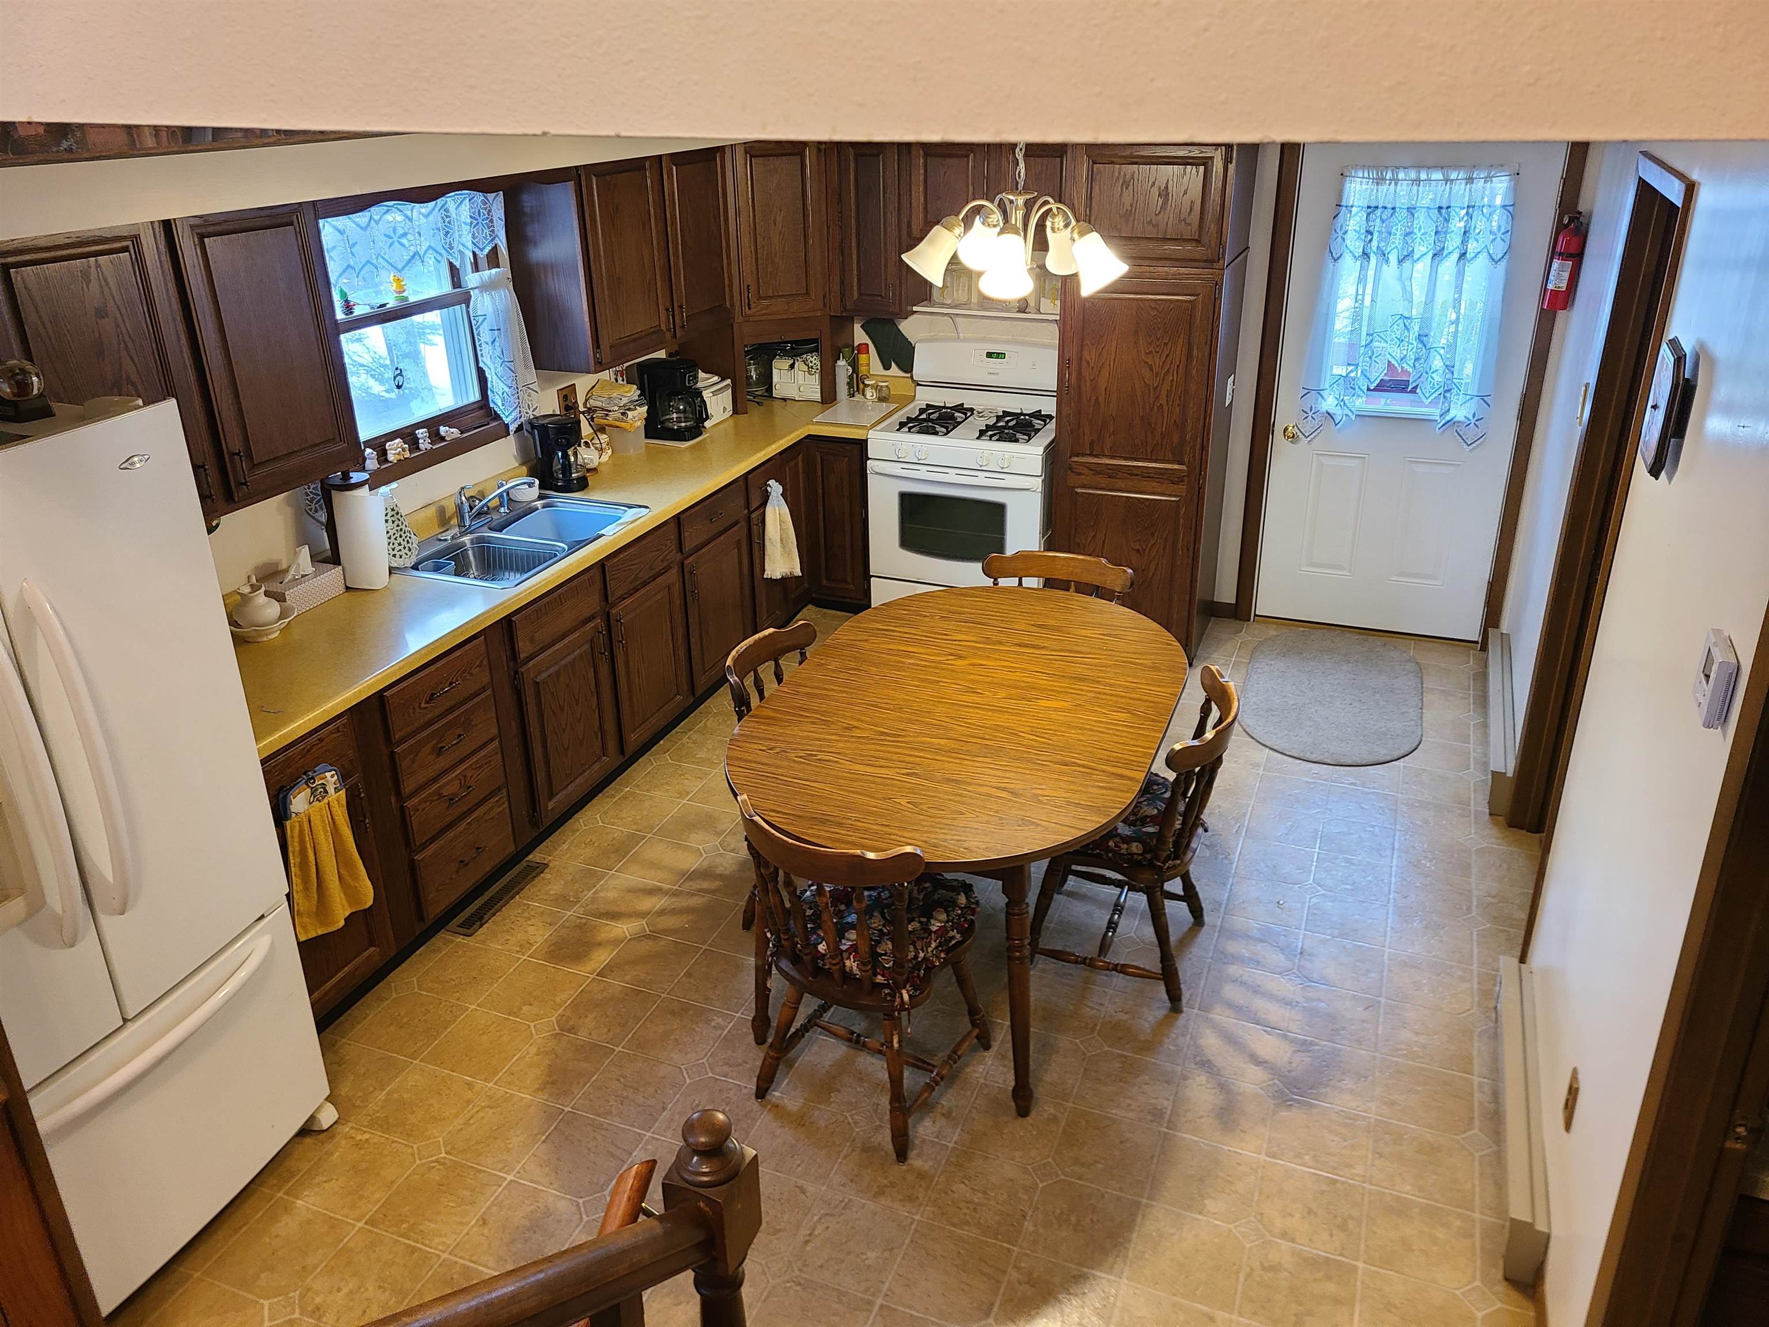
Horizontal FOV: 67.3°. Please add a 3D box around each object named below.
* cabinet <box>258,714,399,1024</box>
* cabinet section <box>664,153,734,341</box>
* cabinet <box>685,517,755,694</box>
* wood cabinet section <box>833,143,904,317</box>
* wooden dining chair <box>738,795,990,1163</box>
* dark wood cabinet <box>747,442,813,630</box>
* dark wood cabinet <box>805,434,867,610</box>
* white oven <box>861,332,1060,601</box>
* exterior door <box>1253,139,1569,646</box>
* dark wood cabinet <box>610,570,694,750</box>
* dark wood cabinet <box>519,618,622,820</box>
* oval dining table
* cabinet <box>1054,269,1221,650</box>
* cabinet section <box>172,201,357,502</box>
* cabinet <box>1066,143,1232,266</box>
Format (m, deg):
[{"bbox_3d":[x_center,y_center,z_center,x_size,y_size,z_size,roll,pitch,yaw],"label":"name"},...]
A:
[{"bbox_3d":[-1.686,0.480,3.456,0.590,0.785,0.450,9,26,20],"label":"cabinet"},{"bbox_3d":[-0.859,-1.662,5.243,0.325,0.672,0.505,9,26,20],"label":"cabinet section"},{"bbox_3d":[-0.901,-0.281,5.250,0.590,0.570,0.500,9,26,20],"label":"cabinet"},{"bbox_3d":[-0.012,-1.861,5.683,0.305,0.705,0.325,9,26,20],"label":"wood cabinet section"},{"bbox_3d":[-0.021,0.665,3.156,0.480,0.820,0.505,13,28,29],"label":"wooden dining chair"},{"bbox_3d":[-0.705,-0.550,5.668,0.590,0.785,0.550,9,26,20],"label":"dark wood cabinet"},{"bbox_3d":[-0.107,-0.680,6.042,0.280,0.790,0.540,9,26,20],"label":"dark wood cabinet"},{"bbox_3d":[0.392,-0.752,5.795,0.760,1.190,0.660,9,26,20],"label":"white oven"},{"bbox_3d":[2.102,-1.092,5.437,0.925,2.030,0.050,9,26,20],"label":"exterior door"},{"bbox_3d":[-1.064,-0.046,4.841,0.500,0.550,0.460,9,26,20],"label":"dark wood cabinet"},{"bbox_3d":[-1.246,0.151,4.431,0.500,0.550,0.470,9,26,20],"label":"dark wood cabinet"},{"bbox_3d":[0.208,0.424,3.756,1.125,0.755,1.610,9,26,20],"label":"oval dining table"},{"bbox_3d":[1.052,-0.863,5.474,0.615,1.570,0.570,9,26,20],"label":"cabinet"},{"bbox_3d":[-1.671,-0.794,3.379,0.325,0.680,0.435,9,26,20],"label":"cabinet section"},{"bbox_3d":[1.077,-1.810,5.159,0.610,0.450,0.560,9,26,20],"label":"cabinet"}]

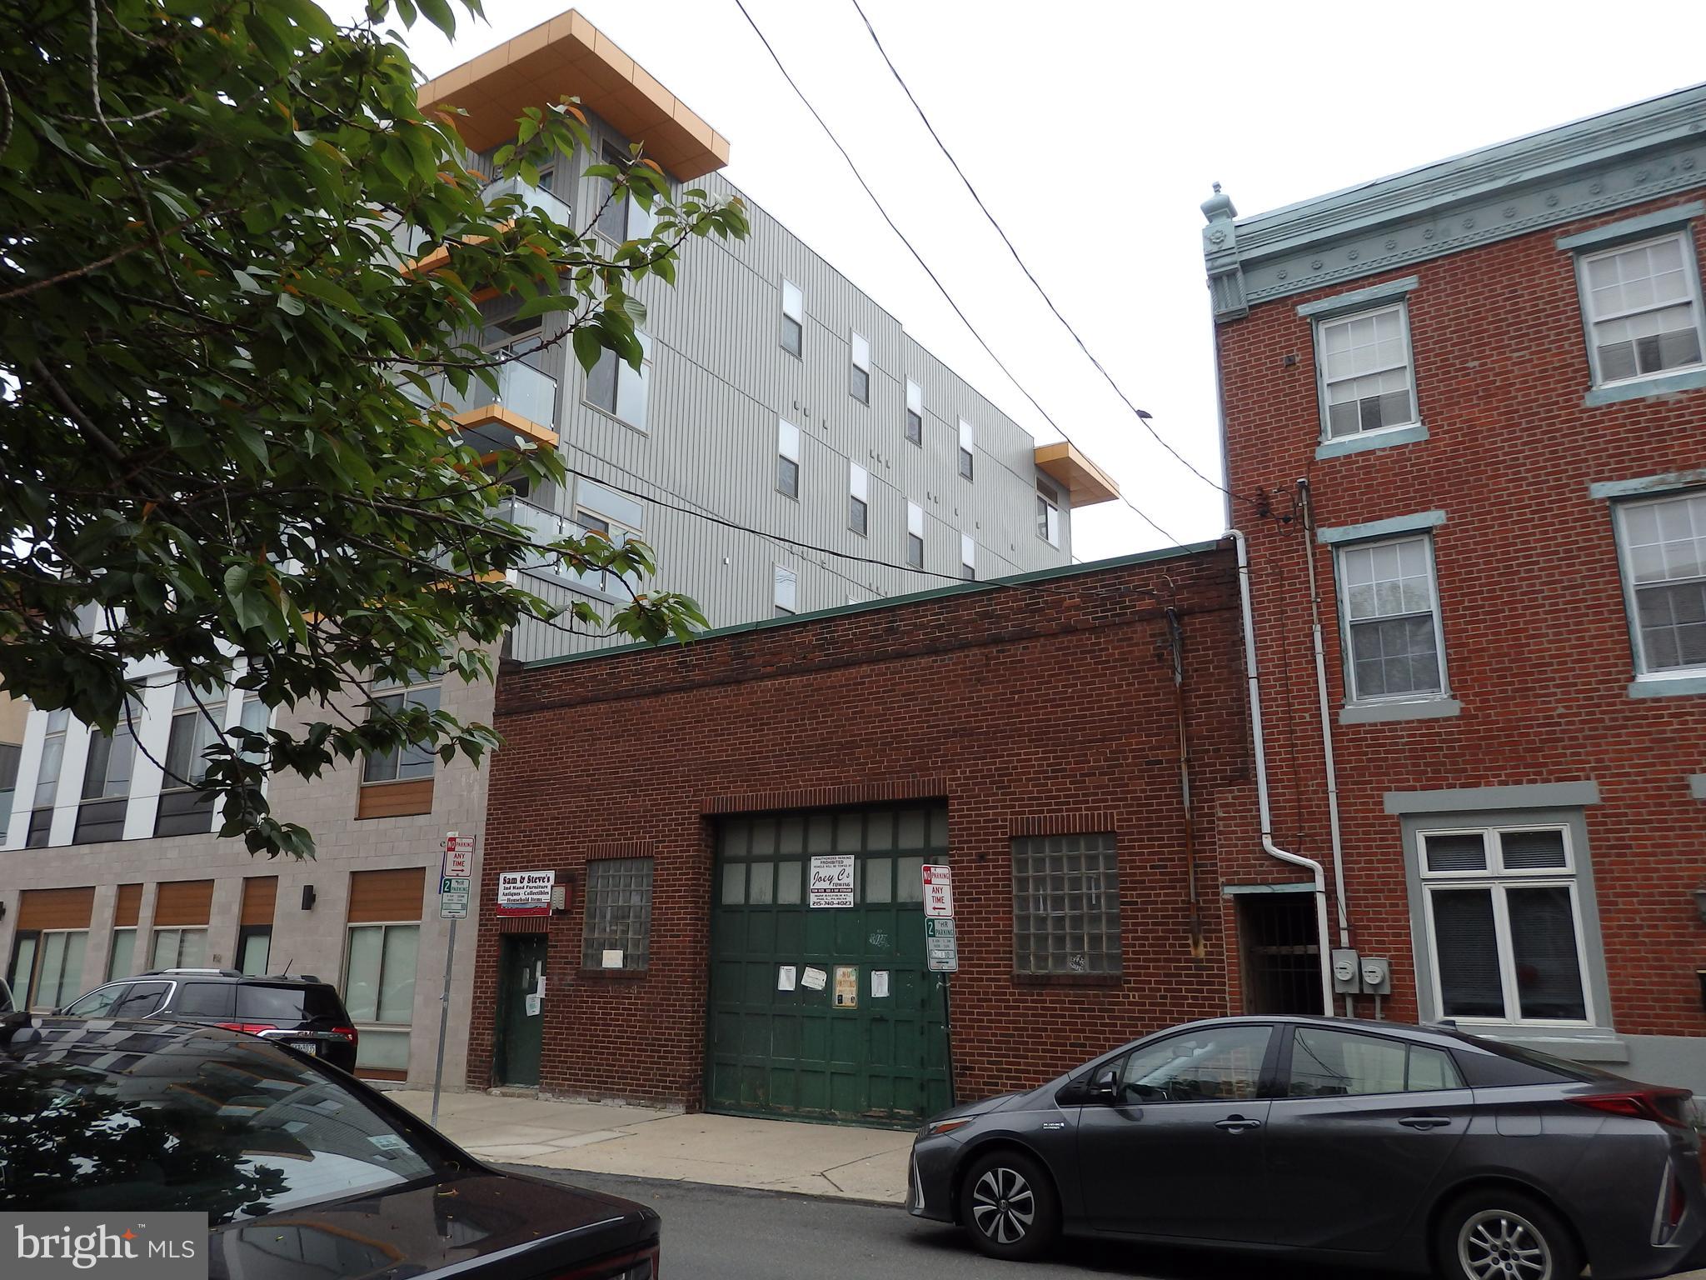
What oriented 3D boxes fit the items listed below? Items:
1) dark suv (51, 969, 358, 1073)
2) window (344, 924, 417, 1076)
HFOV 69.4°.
[{"bbox_3d":[-7.755,4.676,14.030,4.920,1.740,1.930,-10,-17,31],"label":"dark suv"},{"bbox_3d":[-7.009,5.246,18.220,1.690,2.080,0.120,-9,-17,31],"label":"window"}]

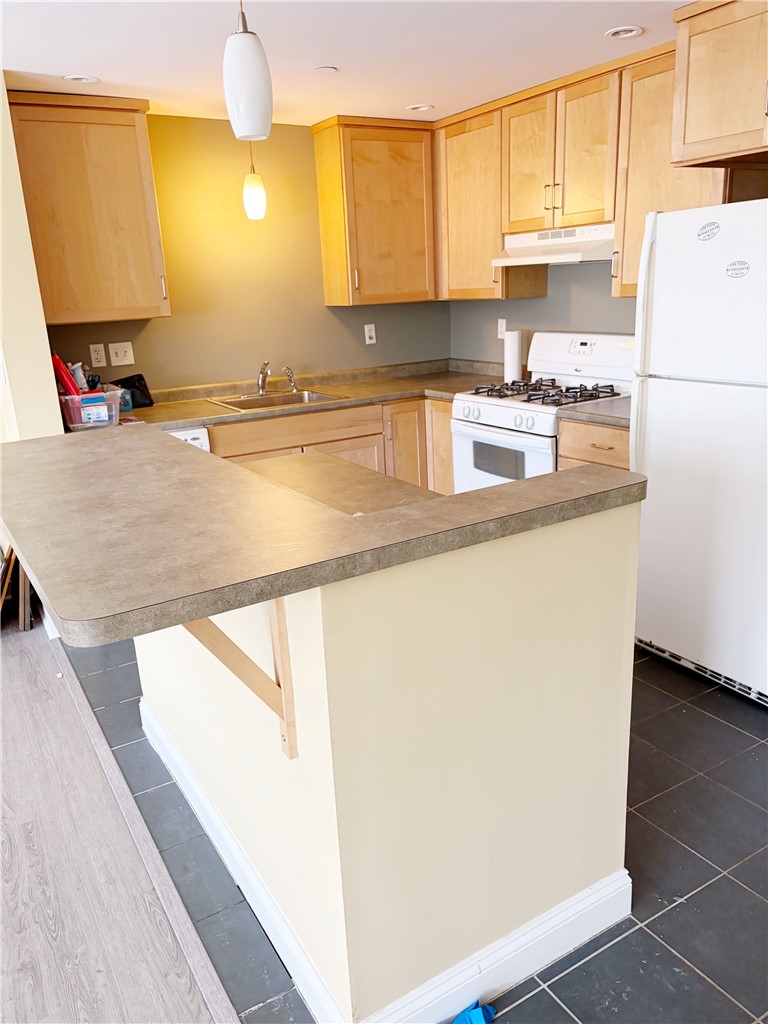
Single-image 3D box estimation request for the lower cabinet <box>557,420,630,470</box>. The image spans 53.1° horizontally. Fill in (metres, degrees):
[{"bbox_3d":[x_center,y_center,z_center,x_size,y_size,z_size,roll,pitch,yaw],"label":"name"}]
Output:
[{"bbox_3d":[1.228,0.002,3.497,0.625,0.877,0.511,-12,19,-29],"label":"lower cabinet"}]

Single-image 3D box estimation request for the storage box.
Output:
[{"bbox_3d":[-1.409,-0.497,3.647,0.262,0.159,0.373,-12,19,-29],"label":"storage box"}]

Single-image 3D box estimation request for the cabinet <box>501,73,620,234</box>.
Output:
[{"bbox_3d":[0.940,-1.671,3.682,0.329,0.590,0.761,-12,19,-29],"label":"cabinet"}]

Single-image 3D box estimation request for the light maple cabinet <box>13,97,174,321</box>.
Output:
[{"bbox_3d":[-1.414,-1.407,3.672,0.595,0.956,0.333,-12,19,-29],"label":"light maple cabinet"}]

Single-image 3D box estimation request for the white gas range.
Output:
[{"bbox_3d":[0.845,-0.277,3.958,0.691,1.188,0.768,-12,19,-29],"label":"white gas range"}]

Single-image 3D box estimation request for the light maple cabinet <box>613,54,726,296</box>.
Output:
[{"bbox_3d":[1.285,-1.371,3.187,0.329,0.916,0.530,-12,19,-29],"label":"light maple cabinet"}]

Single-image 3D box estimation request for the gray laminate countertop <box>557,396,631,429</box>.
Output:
[{"bbox_3d":[1.199,-0.434,3.364,0.645,0.037,0.511,-12,19,-29],"label":"gray laminate countertop"}]

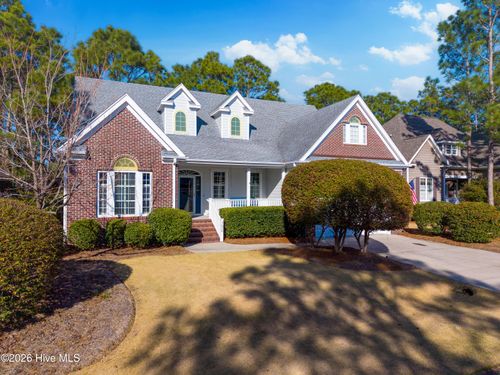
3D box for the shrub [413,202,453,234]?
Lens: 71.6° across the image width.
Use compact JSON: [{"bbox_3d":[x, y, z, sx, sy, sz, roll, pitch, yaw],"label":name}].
[{"bbox_3d":[10.586,1.782,20.000,2.400,1.800,2.200,0,-1,-24],"label":"shrub"}]

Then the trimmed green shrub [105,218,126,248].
[{"bbox_3d":[-5.198,1.739,13.400,0.950,1.120,1.000,0,-1,-24],"label":"trimmed green shrub"}]

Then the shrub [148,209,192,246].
[{"bbox_3d":[-3.300,1.616,14.300,1.700,1.530,1.600,0,-1,-24],"label":"shrub"}]

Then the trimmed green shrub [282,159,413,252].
[{"bbox_3d":[3.853,0.674,13.700,4.900,3.600,4.000,-1,-1,16],"label":"trimmed green shrub"}]

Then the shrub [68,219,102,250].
[{"bbox_3d":[-6.144,1.703,12.950,1.250,1.140,1.250,0,-1,-24],"label":"shrub"}]

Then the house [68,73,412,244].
[{"bbox_3d":[-1.783,-1.893,22.753,17.900,9.050,14.000,0,-1,-24],"label":"house"}]

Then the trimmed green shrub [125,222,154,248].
[{"bbox_3d":[-4.287,1.837,13.450,1.150,1.020,1.150,0,-1,-24],"label":"trimmed green shrub"}]

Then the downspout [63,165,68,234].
[{"bbox_3d":[-7.255,0.521,13.631,0.110,2.870,0.100,0,-1,-24],"label":"downspout"}]

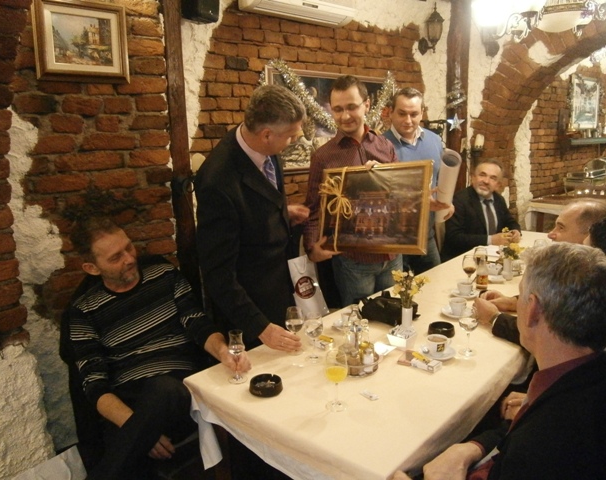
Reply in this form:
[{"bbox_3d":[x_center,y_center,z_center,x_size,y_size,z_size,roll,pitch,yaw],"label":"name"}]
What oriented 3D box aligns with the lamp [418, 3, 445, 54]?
[{"bbox_3d":[0.918,-1.505,3.420,0.160,0.365,0.220,-10,14,-35],"label":"lamp"}]

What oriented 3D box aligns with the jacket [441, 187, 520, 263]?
[{"bbox_3d":[1.234,-0.027,3.249,0.560,0.660,0.440,-6,12,-20],"label":"jacket"}]

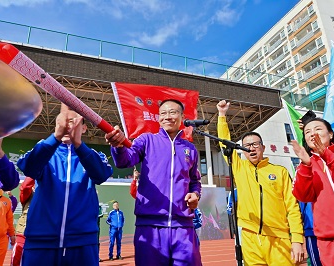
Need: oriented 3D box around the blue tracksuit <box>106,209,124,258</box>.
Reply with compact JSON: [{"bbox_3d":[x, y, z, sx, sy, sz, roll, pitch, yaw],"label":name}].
[{"bbox_3d":[-1.607,3.085,8.154,0.540,1.430,0.330,8,-20,-26],"label":"blue tracksuit"}]

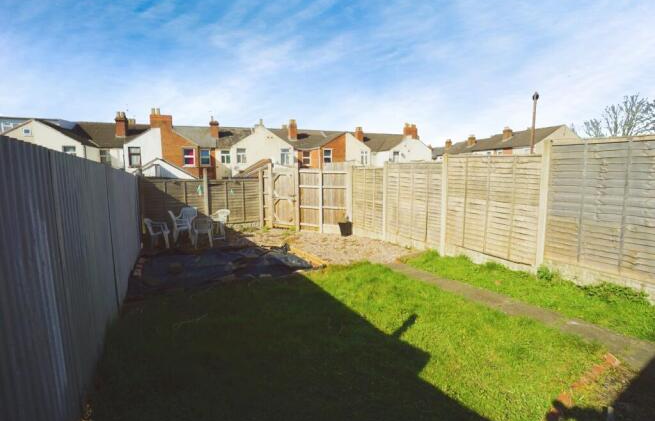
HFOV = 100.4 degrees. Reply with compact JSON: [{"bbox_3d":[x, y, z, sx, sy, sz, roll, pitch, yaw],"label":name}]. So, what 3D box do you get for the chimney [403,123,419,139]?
[{"bbox_3d":[9.212,-8.824,30.300,1.450,1.720,0.600,-2,6,-19],"label":"chimney"}]

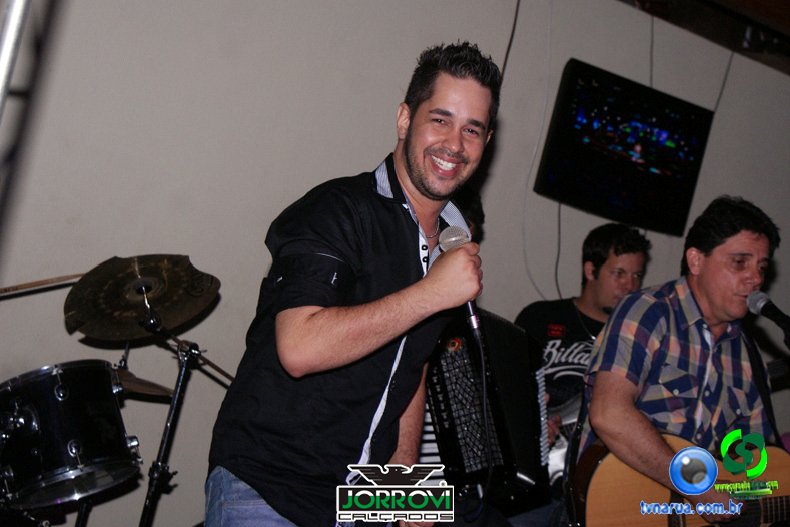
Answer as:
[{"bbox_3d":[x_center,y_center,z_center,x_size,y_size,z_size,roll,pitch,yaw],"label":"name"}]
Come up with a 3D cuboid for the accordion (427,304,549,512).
[{"bbox_3d":[0.162,0.342,3.880,0.210,0.455,0.410,-30,-34,34],"label":"accordion"}]

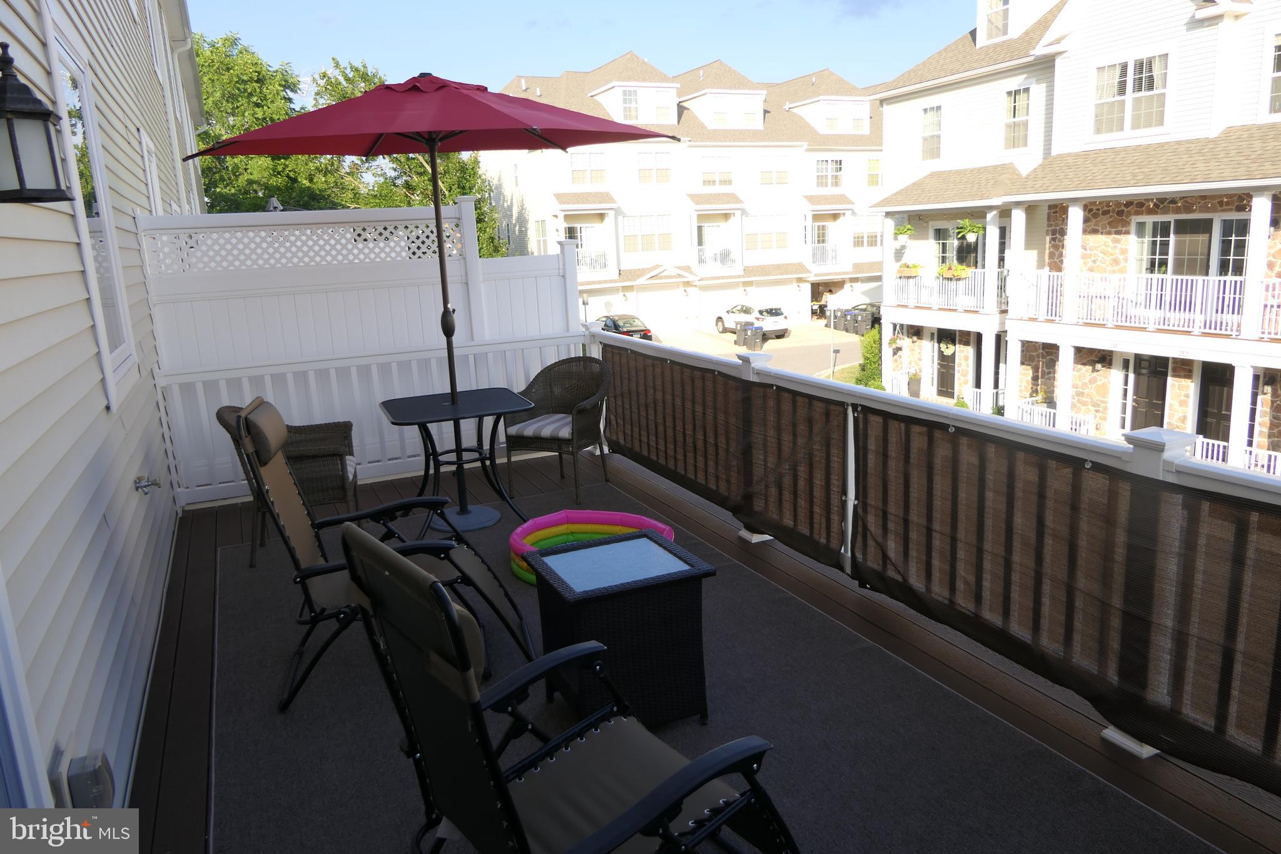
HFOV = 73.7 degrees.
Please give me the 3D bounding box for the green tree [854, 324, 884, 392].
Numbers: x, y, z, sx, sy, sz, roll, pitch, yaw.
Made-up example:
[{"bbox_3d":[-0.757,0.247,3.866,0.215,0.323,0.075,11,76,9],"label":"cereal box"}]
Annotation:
[{"bbox_3d":[7.030,-2.069,26.505,1.000,2.150,1.000,-9,14,-24],"label":"green tree"}]

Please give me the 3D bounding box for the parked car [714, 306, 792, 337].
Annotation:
[{"bbox_3d":[5.397,-5.452,42.583,1.860,1.670,4.550,-8,14,-23],"label":"parked car"}]

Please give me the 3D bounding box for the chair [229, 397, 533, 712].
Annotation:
[{"bbox_3d":[-0.977,0.395,3.500,0.990,1.150,0.680,-5,13,-10],"label":"chair"}]

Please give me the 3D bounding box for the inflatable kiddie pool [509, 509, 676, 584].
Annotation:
[{"bbox_3d":[-0.251,0.626,4.485,0.850,0.200,0.850,-3,13,1],"label":"inflatable kiddie pool"}]

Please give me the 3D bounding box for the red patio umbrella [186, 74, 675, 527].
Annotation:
[{"bbox_3d":[-1.119,-0.664,4.935,2.680,2.600,2.500,-3,13,-2],"label":"red patio umbrella"}]

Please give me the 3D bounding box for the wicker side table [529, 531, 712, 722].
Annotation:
[{"bbox_3d":[-0.072,0.748,3.061,0.520,0.568,0.480,-9,14,-24],"label":"wicker side table"}]

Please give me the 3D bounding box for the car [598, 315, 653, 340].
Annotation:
[{"bbox_3d":[-0.986,-4.525,40.592,1.800,1.440,4.600,-8,14,-23],"label":"car"}]

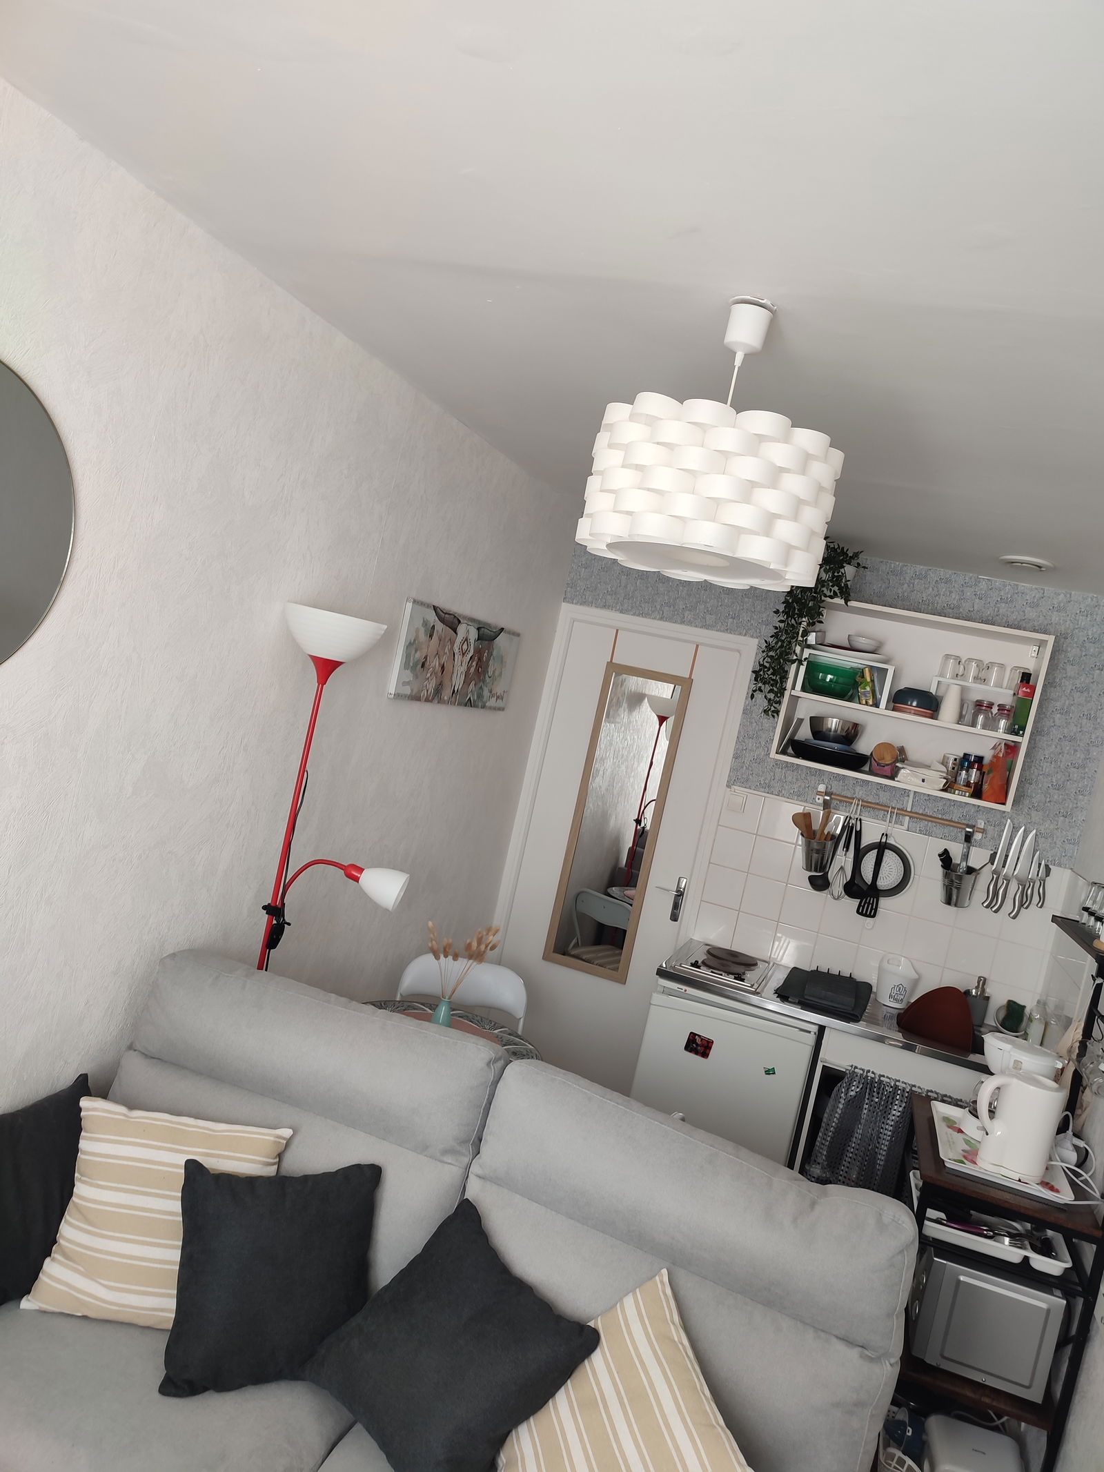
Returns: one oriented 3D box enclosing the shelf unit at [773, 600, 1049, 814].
[{"bbox_3d":[1.241,-0.121,3.720,0.800,0.590,0.250,13,4,18],"label":"shelf unit"}]

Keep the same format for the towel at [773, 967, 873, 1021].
[{"bbox_3d":[0.892,0.845,3.500,0.280,0.080,0.240,13,4,18],"label":"towel"}]

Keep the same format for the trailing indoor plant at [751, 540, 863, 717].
[{"bbox_3d":[0.901,-0.371,3.780,0.310,0.650,0.250,13,4,18],"label":"trailing indoor plant"}]

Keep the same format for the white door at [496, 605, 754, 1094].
[{"bbox_3d":[0.192,0.584,4.194,0.760,2.040,0.060,13,4,18],"label":"white door"}]

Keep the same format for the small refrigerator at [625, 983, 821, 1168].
[{"bbox_3d":[0.606,1.296,3.801,0.550,0.870,0.570,13,4,15],"label":"small refrigerator"}]

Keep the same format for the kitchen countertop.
[{"bbox_3d":[1.008,0.919,3.612,1.210,0.040,0.590,13,4,18],"label":"kitchen countertop"}]

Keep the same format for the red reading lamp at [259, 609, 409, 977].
[{"bbox_3d":[-0.607,0.623,2.471,0.420,1.810,0.266,12,3,-2],"label":"red reading lamp"}]

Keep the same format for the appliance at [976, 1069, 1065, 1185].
[{"bbox_3d":[1.133,0.939,2.585,0.195,0.240,0.150,13,4,8],"label":"appliance"}]

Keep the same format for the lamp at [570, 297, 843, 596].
[{"bbox_3d":[0.279,-0.490,1.724,0.400,0.425,0.400,13,4,18],"label":"lamp"}]

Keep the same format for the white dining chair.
[{"bbox_3d":[-0.342,1.141,3.186,0.440,0.830,0.470,12,3,0],"label":"white dining chair"}]

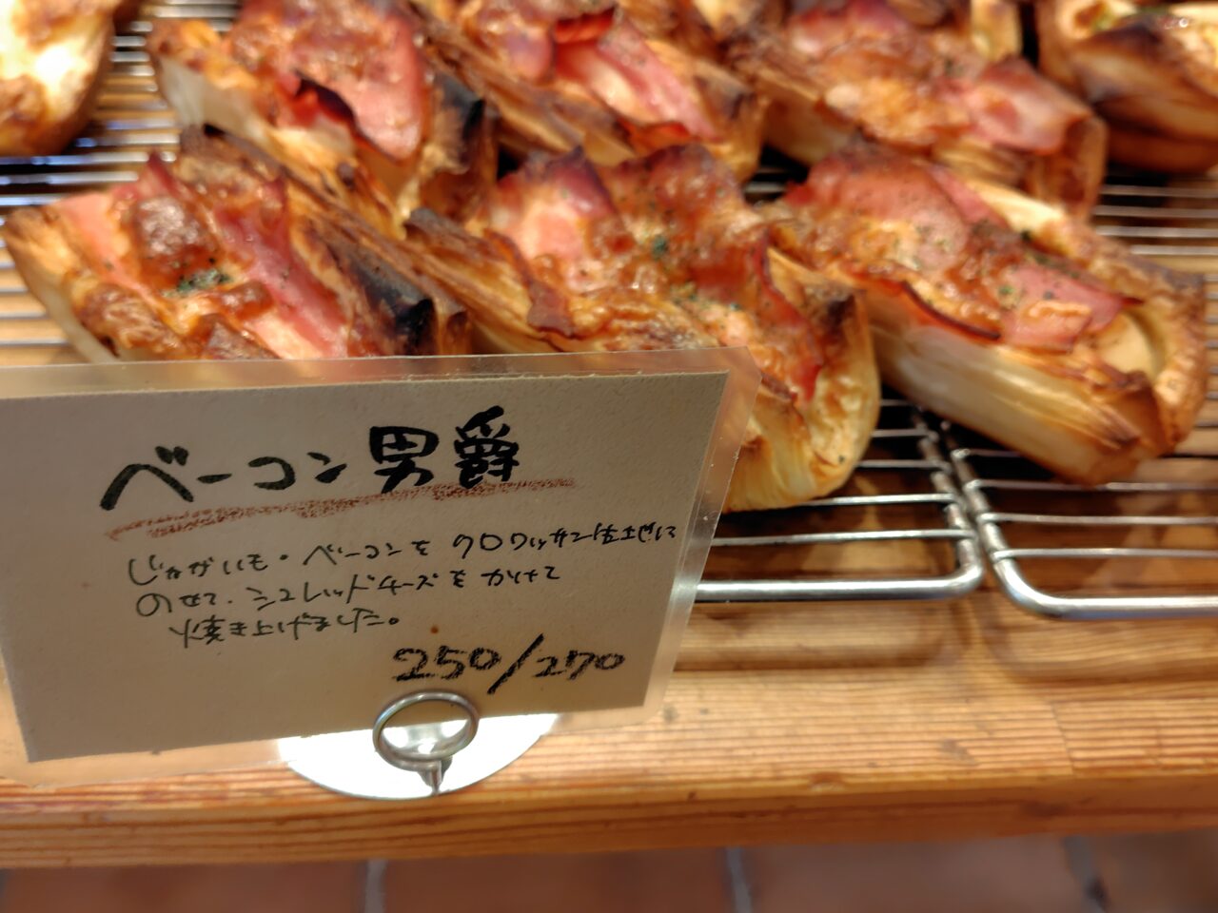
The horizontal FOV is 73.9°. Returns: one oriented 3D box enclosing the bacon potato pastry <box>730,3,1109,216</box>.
[{"bbox_3d":[0.116,-0.136,0.309,0.142,0.040,0.068,29,59,15],"label":"bacon potato pastry"}]

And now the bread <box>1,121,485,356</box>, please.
[{"bbox_3d":[-0.102,-0.044,0.233,0.135,0.044,0.076,32,60,17],"label":"bread"}]

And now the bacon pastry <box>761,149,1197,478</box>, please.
[{"bbox_3d":[0.112,-0.047,0.247,0.135,0.044,0.068,36,62,19],"label":"bacon pastry"}]

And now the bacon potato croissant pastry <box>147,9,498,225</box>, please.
[{"bbox_3d":[-0.100,-0.124,0.286,0.135,0.044,0.072,29,59,16],"label":"bacon potato croissant pastry"}]

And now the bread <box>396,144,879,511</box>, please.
[{"bbox_3d":[0.015,-0.042,0.235,0.136,0.048,0.081,39,62,21],"label":"bread"}]

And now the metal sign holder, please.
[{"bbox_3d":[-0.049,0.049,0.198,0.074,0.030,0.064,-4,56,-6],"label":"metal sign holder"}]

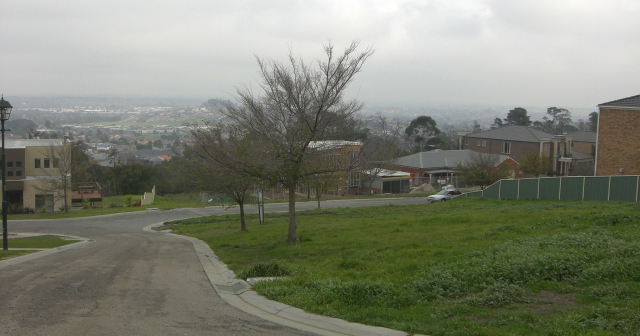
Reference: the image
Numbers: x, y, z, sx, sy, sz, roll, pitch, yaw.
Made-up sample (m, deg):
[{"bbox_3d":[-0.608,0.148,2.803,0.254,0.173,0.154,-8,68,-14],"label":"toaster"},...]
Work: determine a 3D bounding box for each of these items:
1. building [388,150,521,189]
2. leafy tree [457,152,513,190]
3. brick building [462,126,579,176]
[{"bbox_3d":[18.104,-0.189,96.000,15.500,4.600,10.800,-3,6,-32],"label":"building"},{"bbox_3d":[18.262,0.892,78.000,6.000,5.100,5.800,0,5,-13],"label":"leafy tree"},{"bbox_3d":[31.707,-2.734,110.696,11.200,7.500,15.000,-3,7,-38],"label":"brick building"}]

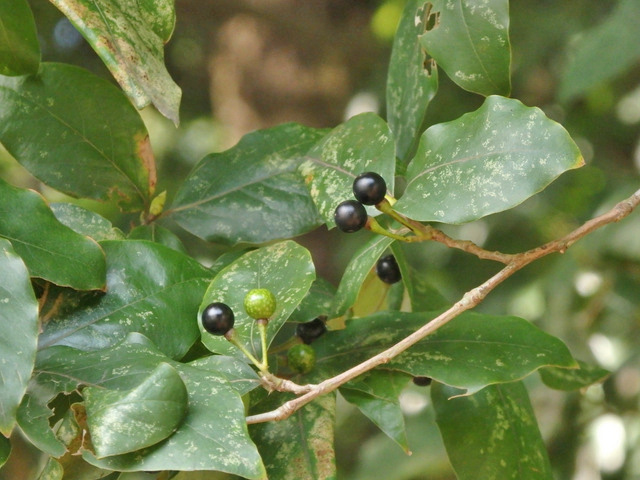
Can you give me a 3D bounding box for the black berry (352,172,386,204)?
[{"bbox_3d":[0.017,-0.017,1.400,0.011,0.011,0.011,0,10,0],"label":"black berry"}]

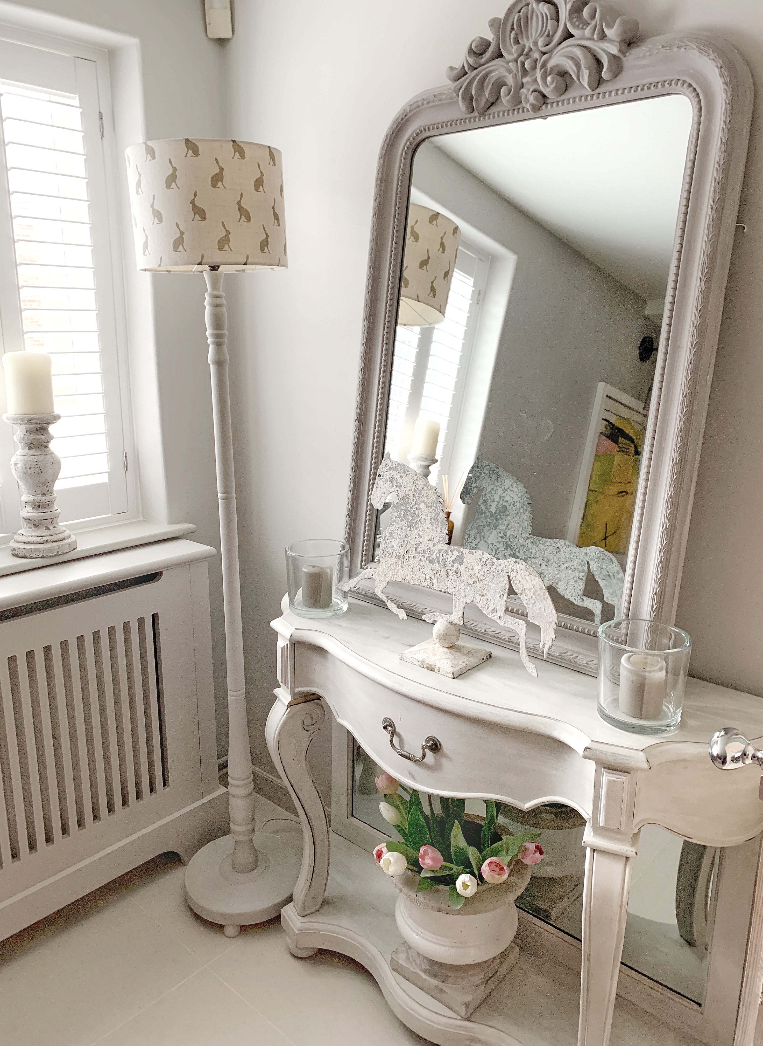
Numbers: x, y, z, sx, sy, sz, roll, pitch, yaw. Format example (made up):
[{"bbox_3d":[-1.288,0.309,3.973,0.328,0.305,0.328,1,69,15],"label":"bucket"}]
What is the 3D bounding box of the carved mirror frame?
[{"bbox_3d":[0.245,-0.356,1.476,0.759,1.165,0.065,13,11,42],"label":"carved mirror frame"}]

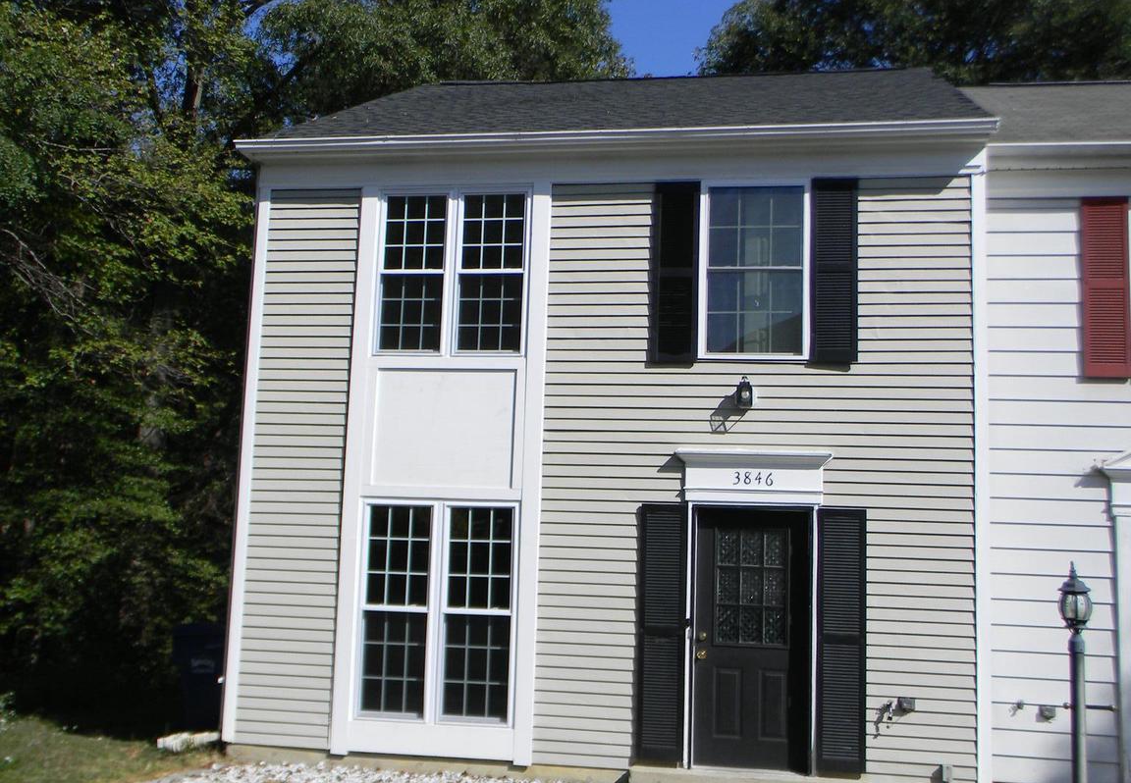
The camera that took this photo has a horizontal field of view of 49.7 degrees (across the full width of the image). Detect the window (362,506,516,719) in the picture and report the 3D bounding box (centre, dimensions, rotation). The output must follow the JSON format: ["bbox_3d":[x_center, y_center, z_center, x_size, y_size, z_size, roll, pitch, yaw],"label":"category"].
[{"bbox_3d":[-1.136,1.919,10.661,1.407,1.927,0.100,1,-7,10],"label":"window"}]

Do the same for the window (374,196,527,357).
[{"bbox_3d":[-1.035,-1.073,11.038,1.427,1.551,0.100,1,-7,10],"label":"window"}]

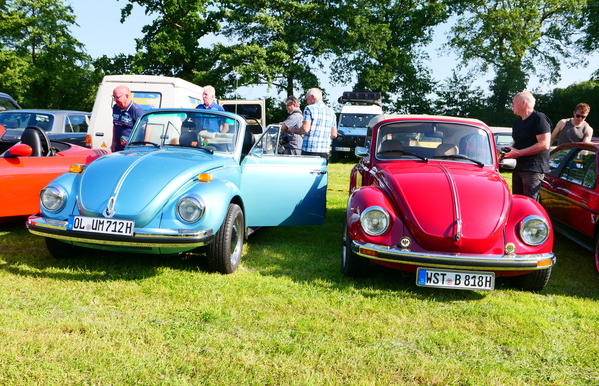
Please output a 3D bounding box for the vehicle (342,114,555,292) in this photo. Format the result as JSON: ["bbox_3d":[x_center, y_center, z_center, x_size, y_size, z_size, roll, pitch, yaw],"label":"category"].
[{"bbox_3d":[1.376,-0.136,5.281,1.585,1.500,4.080,4,9,7],"label":"vehicle"}]

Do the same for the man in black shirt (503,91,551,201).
[{"bbox_3d":[2.503,-0.216,5.300,0.450,1.760,0.520,-2,10,-28],"label":"man in black shirt"}]

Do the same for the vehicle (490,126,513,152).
[{"bbox_3d":[7.697,-1.631,17.200,1.680,1.400,4.100,4,9,8],"label":"vehicle"}]

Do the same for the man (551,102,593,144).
[{"bbox_3d":[3.494,-0.288,6.200,0.520,1.720,0.400,6,9,22],"label":"man"}]

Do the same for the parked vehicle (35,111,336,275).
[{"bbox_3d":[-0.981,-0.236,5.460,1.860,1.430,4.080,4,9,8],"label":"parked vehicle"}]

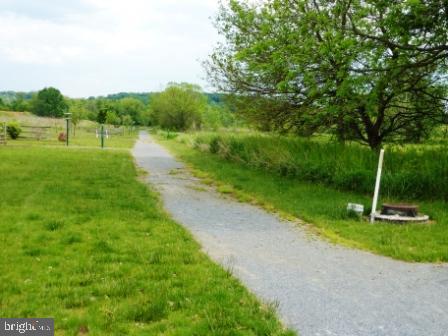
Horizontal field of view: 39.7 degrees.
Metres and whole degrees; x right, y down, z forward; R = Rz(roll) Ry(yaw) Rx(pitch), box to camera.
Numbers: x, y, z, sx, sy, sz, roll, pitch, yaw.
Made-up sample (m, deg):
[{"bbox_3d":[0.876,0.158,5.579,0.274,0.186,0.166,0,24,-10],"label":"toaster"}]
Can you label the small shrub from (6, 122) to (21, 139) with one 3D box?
[{"bbox_3d":[-16.265,-2.898,48.000,1.100,1.250,1.100,0,4,0],"label":"small shrub"}]

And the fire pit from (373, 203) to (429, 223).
[{"bbox_3d":[3.182,0.790,11.200,1.020,0.230,1.020,0,4,0],"label":"fire pit"}]

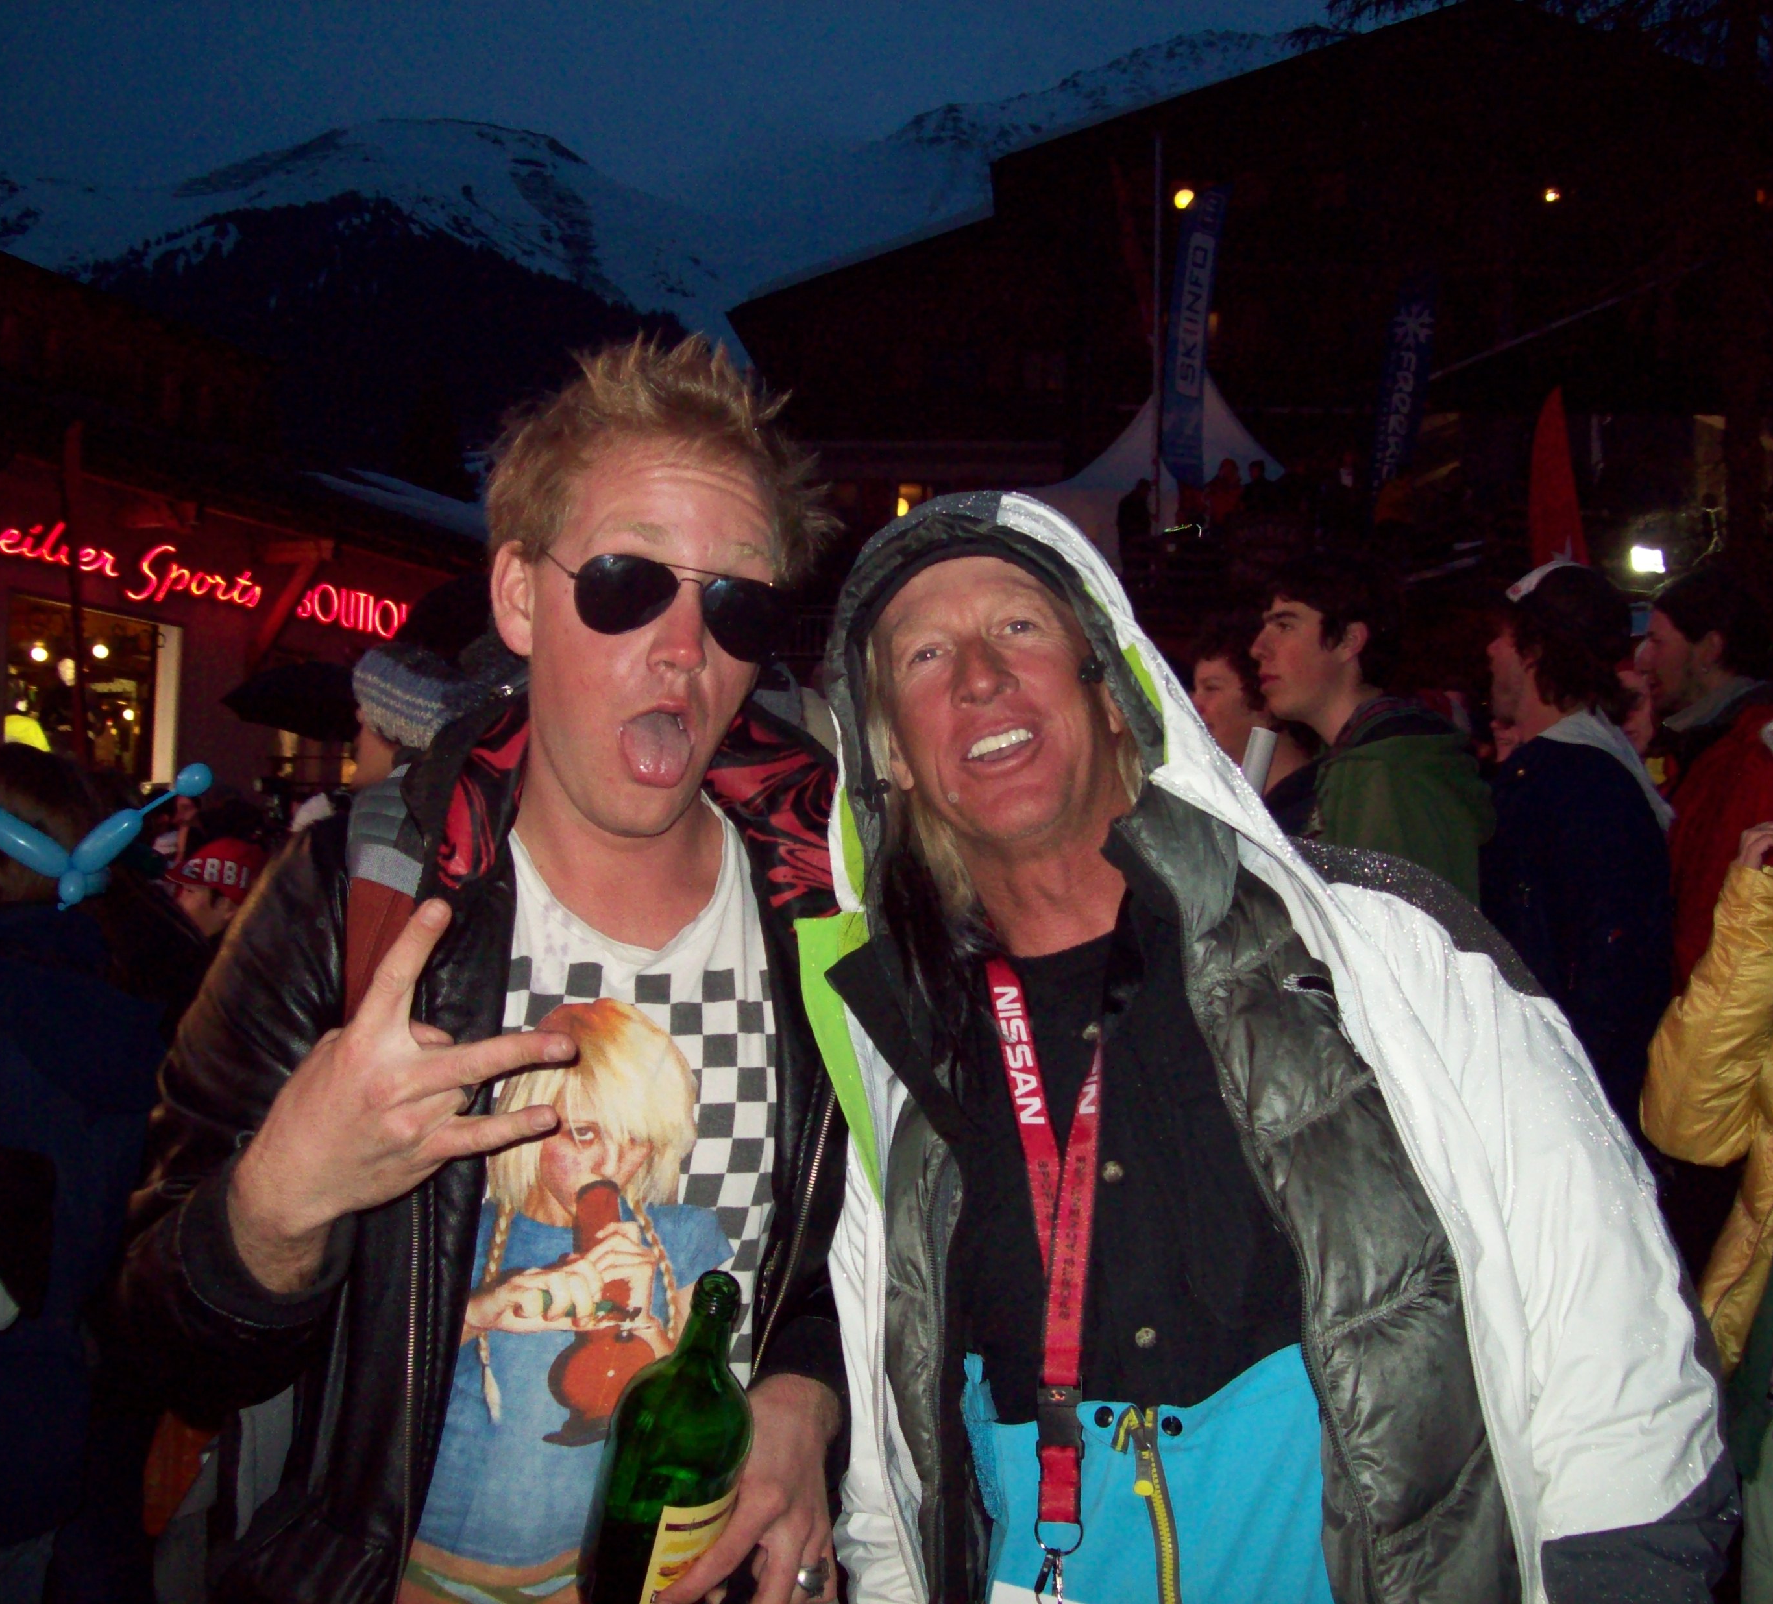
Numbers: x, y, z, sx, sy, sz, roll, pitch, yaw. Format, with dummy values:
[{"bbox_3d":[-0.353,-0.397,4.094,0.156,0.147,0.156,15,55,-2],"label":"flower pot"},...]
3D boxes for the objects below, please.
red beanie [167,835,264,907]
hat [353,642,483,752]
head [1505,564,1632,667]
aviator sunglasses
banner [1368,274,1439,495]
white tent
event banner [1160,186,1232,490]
[{"bbox_3d":[-1.437,0.150,4.800,0.220,0.155,0.200,-2,-3,-18],"label":"red beanie"},{"bbox_3d":[-0.590,-0.132,2.850,0.220,0.170,0.200,4,-3,25],"label":"hat"},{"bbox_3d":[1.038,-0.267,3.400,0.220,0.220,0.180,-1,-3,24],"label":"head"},{"bbox_3d":[-0.131,-0.118,1.295,0.142,0.052,0.125,6,10,-21],"label":"aviator sunglasses"},{"bbox_3d":[6.699,-5.218,29.000,0.620,3.500,0.100,9,-3,8],"label":"banner"},{"bbox_3d":[4.053,-4.400,33.000,4.100,3.800,4.000,0,-3,14],"label":"white tent"},{"bbox_3d":[4.041,-6.024,29.000,0.620,4.000,0.100,6,-3,6],"label":"event banner"}]

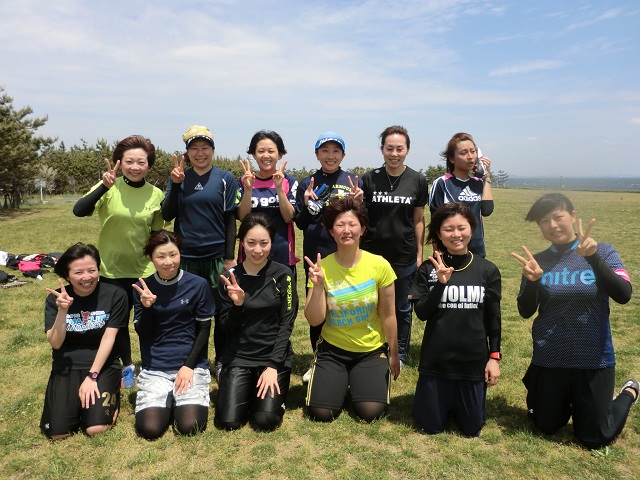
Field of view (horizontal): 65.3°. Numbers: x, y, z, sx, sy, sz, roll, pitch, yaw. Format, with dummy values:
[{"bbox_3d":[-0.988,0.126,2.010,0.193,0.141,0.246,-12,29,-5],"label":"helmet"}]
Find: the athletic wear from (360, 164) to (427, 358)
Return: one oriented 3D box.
[{"bbox_3d":[0.507,0.146,3.417,0.442,1.284,0.270,1,7,9],"label":"athletic wear"}]

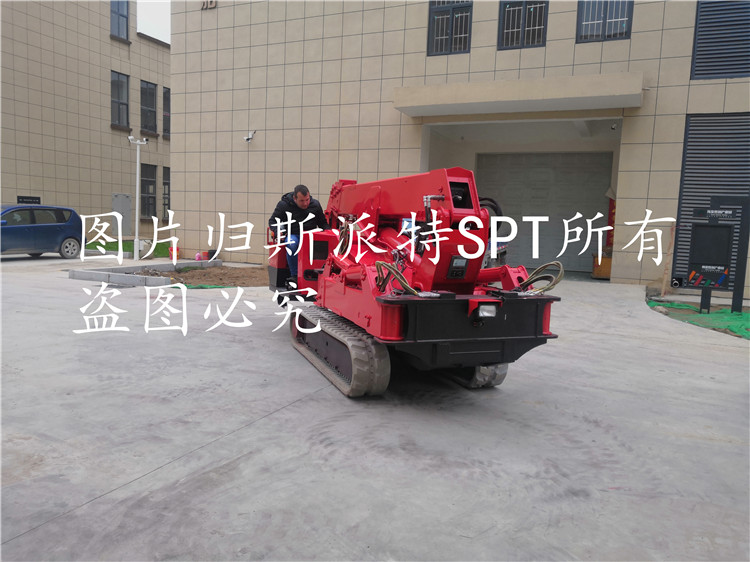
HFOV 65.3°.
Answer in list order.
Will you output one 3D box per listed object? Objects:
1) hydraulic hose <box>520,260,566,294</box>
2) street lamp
[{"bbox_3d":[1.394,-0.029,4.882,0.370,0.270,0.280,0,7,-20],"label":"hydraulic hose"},{"bbox_3d":[-6.981,-2.400,17.249,0.550,3.610,0.260,1,6,-15],"label":"street lamp"}]

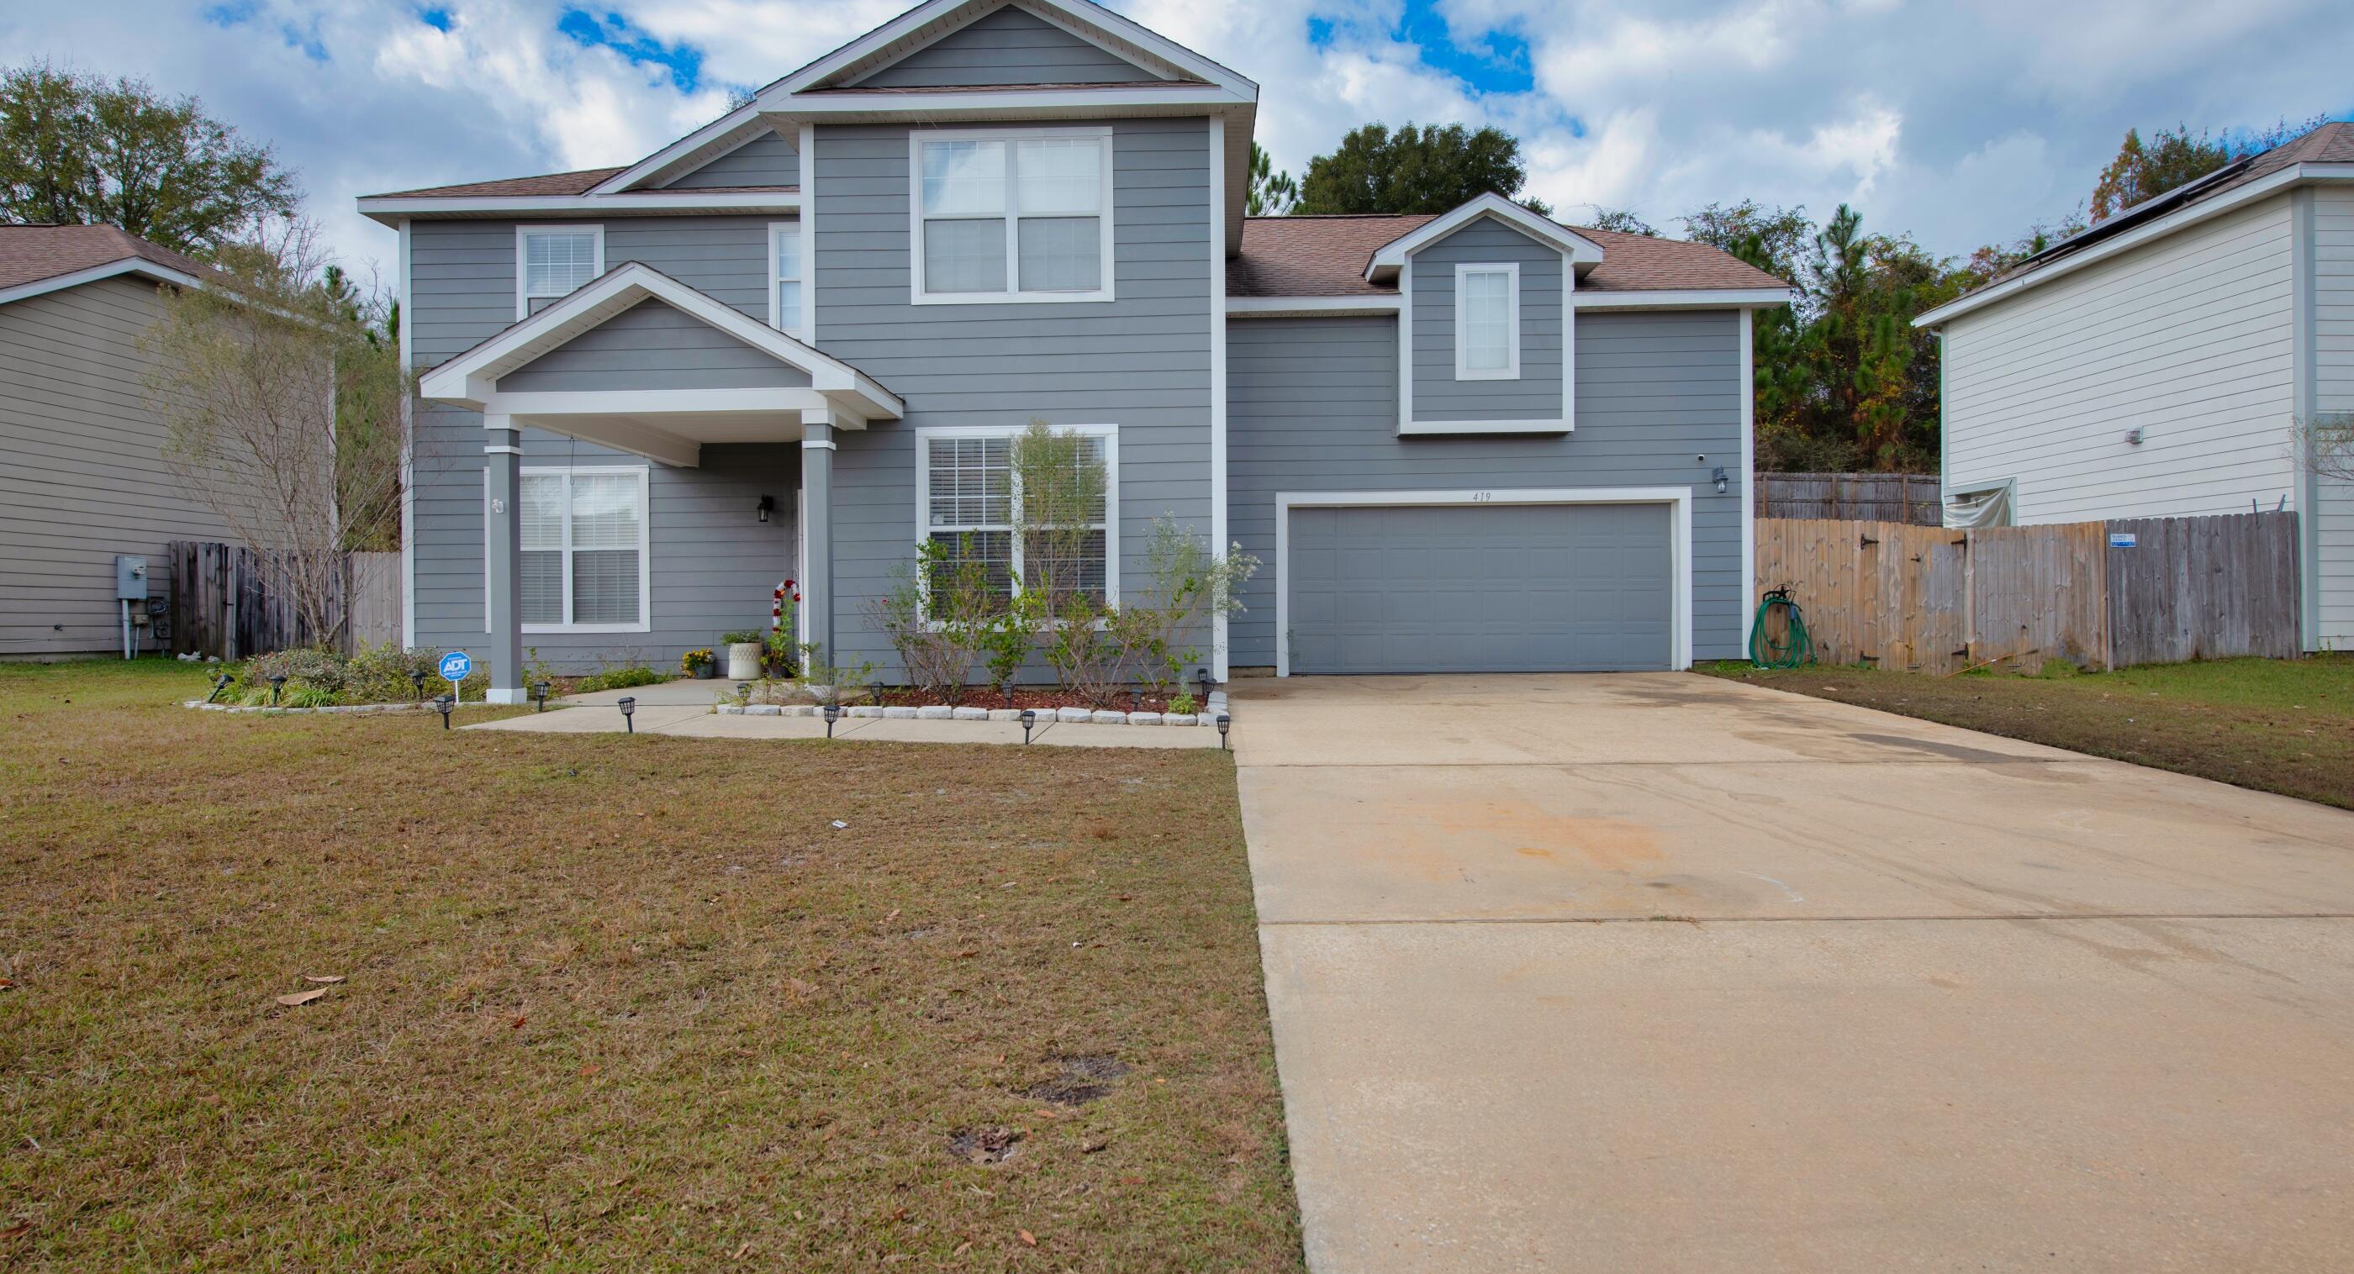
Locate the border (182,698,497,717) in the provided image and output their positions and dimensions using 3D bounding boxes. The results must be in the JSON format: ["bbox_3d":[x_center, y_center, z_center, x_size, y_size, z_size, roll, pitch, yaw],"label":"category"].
[{"bbox_3d":[-7.400,0.620,10.800,2.950,0.110,0.750,-1,1,1],"label":"border"}]

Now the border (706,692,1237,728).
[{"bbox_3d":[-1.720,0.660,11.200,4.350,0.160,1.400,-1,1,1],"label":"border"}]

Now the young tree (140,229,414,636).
[{"bbox_3d":[-9.150,-1.800,12.600,2.800,4.600,2.700,-1,1,1],"label":"young tree"}]

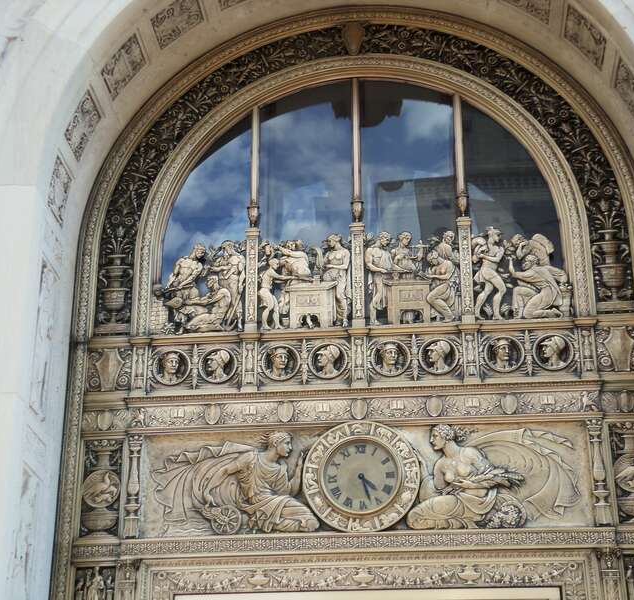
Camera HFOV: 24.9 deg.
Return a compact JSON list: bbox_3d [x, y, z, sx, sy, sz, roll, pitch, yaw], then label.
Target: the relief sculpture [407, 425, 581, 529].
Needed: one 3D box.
[{"bbox_3d":[1.310,1.324,10.753,1.295,0.783,0.180,-2,-26,5],"label":"relief sculpture"}]

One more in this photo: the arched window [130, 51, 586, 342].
[{"bbox_3d":[0.365,-0.915,12.007,3.771,2.566,0.280,-2,-26,5],"label":"arched window"}]

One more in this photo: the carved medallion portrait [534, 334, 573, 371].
[{"bbox_3d":[2.085,0.461,12.634,0.350,0.350,0.090,-2,-28,4],"label":"carved medallion portrait"}]

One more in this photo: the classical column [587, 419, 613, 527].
[{"bbox_3d":[2.114,1.276,10.695,0.164,0.841,0.160,-2,-26,5],"label":"classical column"}]

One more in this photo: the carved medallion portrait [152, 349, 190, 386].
[{"bbox_3d":[-1.318,0.605,12.895,0.350,0.350,0.090,-2,-28,4],"label":"carved medallion portrait"}]

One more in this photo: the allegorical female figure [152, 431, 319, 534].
[{"bbox_3d":[-0.610,1.389,10.913,1.277,0.796,0.180,-2,-26,5],"label":"allegorical female figure"}]

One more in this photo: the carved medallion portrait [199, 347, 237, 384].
[{"bbox_3d":[-0.884,0.585,12.863,0.350,0.350,0.090,-2,-28,4],"label":"carved medallion portrait"}]

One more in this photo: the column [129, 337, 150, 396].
[{"bbox_3d":[-1.412,0.528,11.409,0.148,0.507,0.080,-2,-26,5],"label":"column"}]

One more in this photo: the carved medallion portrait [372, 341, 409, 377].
[{"bbox_3d":[0.653,0.519,12.745,0.350,0.350,0.090,-2,-28,4],"label":"carved medallion portrait"}]

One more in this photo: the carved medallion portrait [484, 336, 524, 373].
[{"bbox_3d":[1.649,0.480,12.667,0.350,0.350,0.090,-2,-28,4],"label":"carved medallion portrait"}]

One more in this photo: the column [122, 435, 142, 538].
[{"bbox_3d":[-1.596,1.604,12.389,0.180,0.950,0.150,-2,-28,4],"label":"column"}]

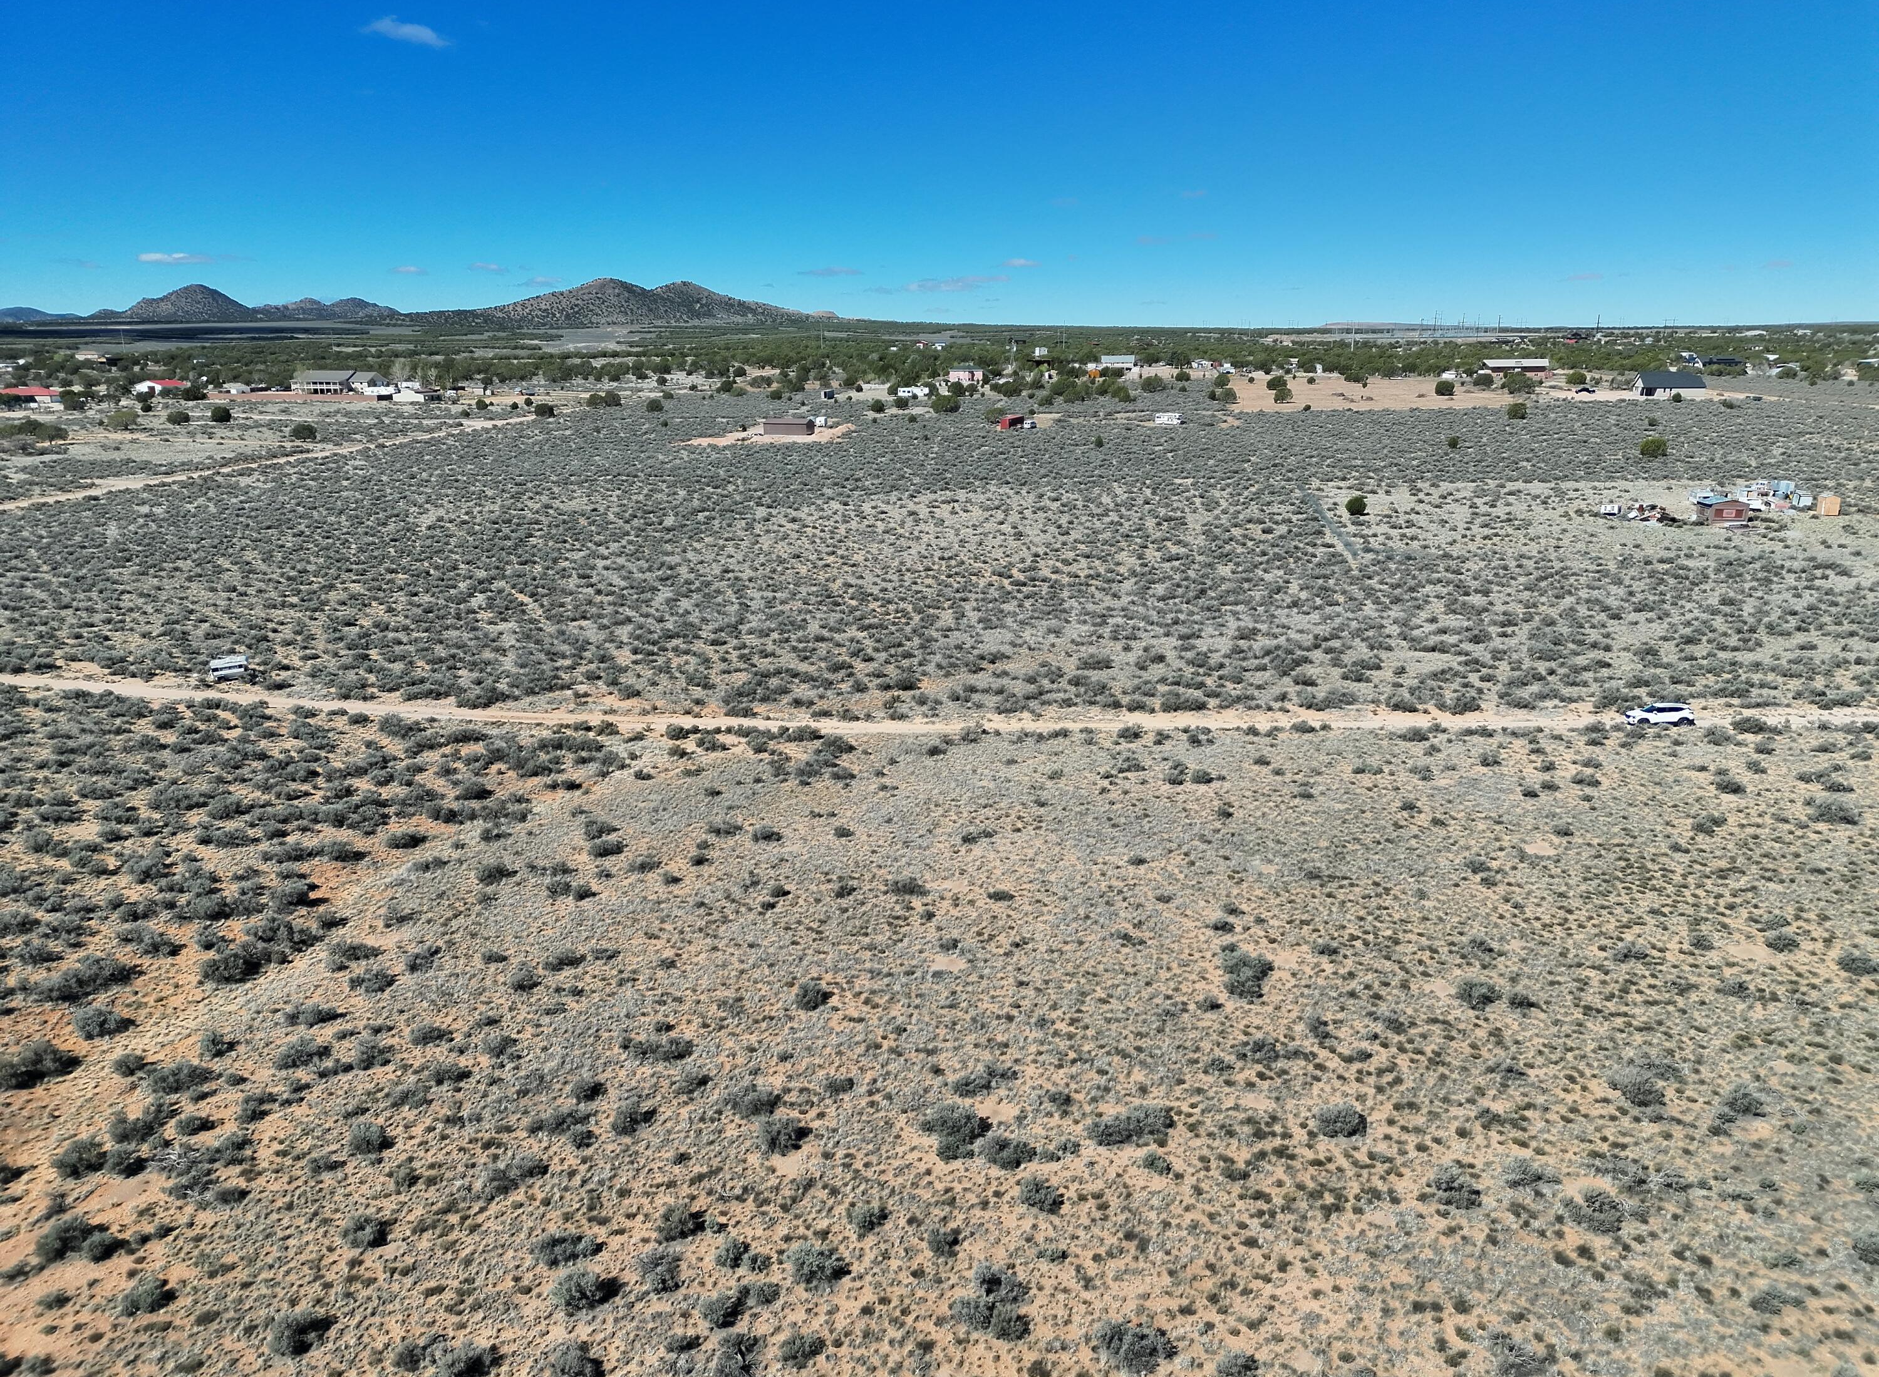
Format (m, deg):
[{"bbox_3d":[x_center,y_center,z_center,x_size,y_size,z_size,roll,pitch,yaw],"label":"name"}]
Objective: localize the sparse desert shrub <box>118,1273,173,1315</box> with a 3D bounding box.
[{"bbox_3d":[-24.026,18.149,39.336,1.310,0.800,1.100,-4,16,-14],"label":"sparse desert shrub"}]

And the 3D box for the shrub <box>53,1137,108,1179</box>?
[{"bbox_3d":[-28.825,15.701,43.642,1.528,1.132,1.482,0,16,0],"label":"shrub"}]

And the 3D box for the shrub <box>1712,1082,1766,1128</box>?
[{"bbox_3d":[30.997,15.842,50.314,1.647,1.050,1.811,11,19,34],"label":"shrub"}]

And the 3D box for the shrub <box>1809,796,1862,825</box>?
[{"bbox_3d":[55.511,7.351,80.573,2.650,1.200,2.400,11,19,35],"label":"shrub"}]

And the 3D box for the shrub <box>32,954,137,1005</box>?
[{"bbox_3d":[-38.318,12.687,58.154,3.900,1.200,2.600,-7,17,-23],"label":"shrub"}]

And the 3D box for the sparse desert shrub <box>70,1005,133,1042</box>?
[{"bbox_3d":[-36.352,14.259,56.230,1.959,0.920,1.886,-11,19,-34],"label":"sparse desert shrub"}]

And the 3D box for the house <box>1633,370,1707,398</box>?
[{"bbox_3d":[234.315,-97.259,418.000,18.300,7.900,11.000,3,16,10],"label":"house"}]

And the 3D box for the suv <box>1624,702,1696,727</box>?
[{"bbox_3d":[50.652,1.938,91.500,4.550,1.630,1.840,-1,16,-2],"label":"suv"}]

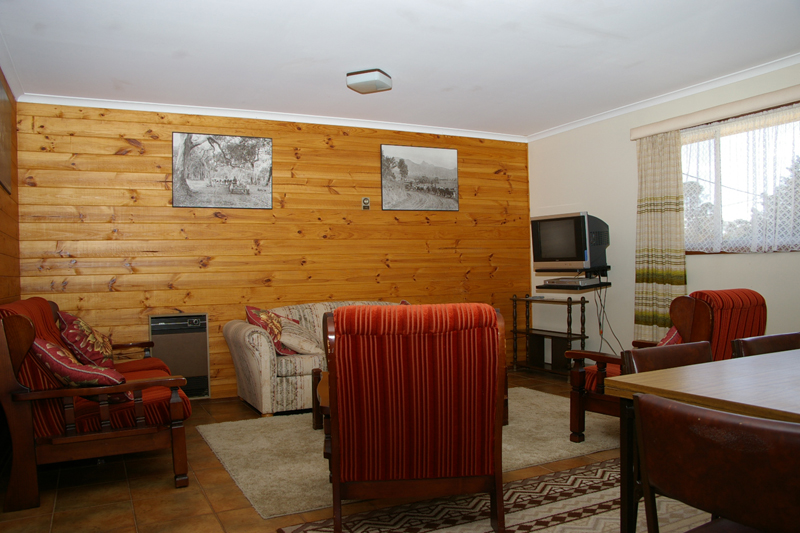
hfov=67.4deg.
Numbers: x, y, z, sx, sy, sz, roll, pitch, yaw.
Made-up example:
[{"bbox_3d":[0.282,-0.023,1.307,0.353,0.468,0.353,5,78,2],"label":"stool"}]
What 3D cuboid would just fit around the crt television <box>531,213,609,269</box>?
[{"bbox_3d":[1.551,-0.227,5.303,0.460,0.468,0.575,-6,3,-40],"label":"crt television"}]

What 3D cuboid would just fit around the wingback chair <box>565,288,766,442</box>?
[{"bbox_3d":[1.524,0.577,3.442,0.790,0.895,0.835,-2,1,-41],"label":"wingback chair"}]

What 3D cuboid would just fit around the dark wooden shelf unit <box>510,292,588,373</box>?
[{"bbox_3d":[1.387,0.646,5.619,0.260,0.745,0.790,-2,1,-31],"label":"dark wooden shelf unit"}]

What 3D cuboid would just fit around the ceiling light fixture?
[{"bbox_3d":[-0.208,-1.282,4.167,0.235,0.084,0.235,-1,1,23],"label":"ceiling light fixture"}]

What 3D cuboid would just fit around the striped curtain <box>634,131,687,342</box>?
[{"bbox_3d":[2.104,-0.140,4.882,0.100,1.900,0.500,-2,1,-26],"label":"striped curtain"}]

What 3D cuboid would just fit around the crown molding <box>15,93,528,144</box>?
[{"bbox_3d":[-0.707,-1.296,5.391,4.660,0.065,0.065,-2,1,-26],"label":"crown molding"}]

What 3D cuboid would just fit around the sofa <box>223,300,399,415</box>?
[{"bbox_3d":[-0.453,0.689,4.995,1.860,0.770,0.820,-2,1,-26],"label":"sofa"}]

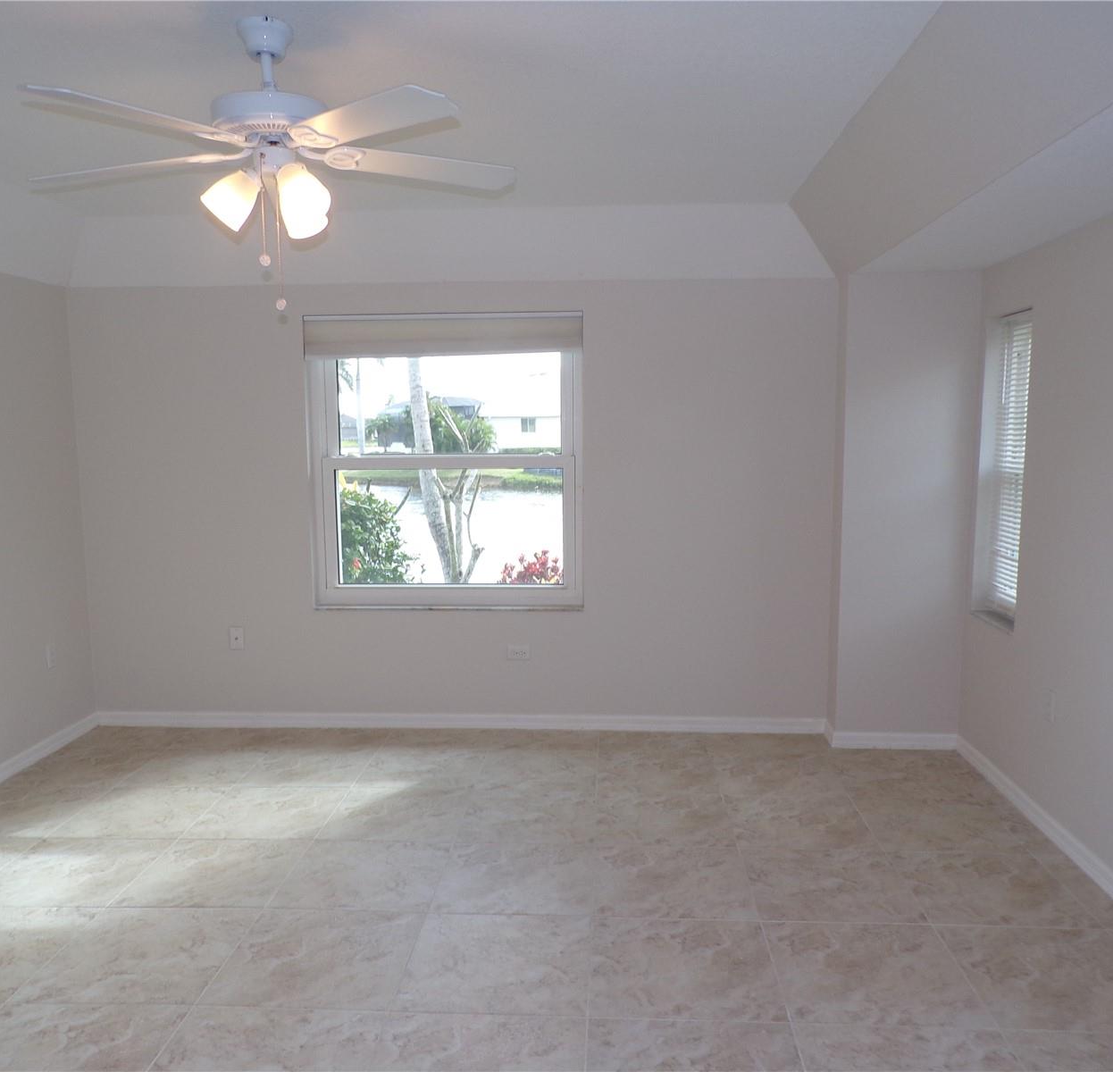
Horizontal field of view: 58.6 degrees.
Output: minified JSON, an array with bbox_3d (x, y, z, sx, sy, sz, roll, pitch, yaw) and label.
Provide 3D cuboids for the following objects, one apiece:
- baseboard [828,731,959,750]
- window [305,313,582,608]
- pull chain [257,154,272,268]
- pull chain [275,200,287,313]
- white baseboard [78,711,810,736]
[{"bbox_3d":[1.604,0.970,4.697,0.581,0.072,0.016,0,7,3],"label":"baseboard"},{"bbox_3d":[-0.550,-0.361,4.946,1.363,1.455,0.120,0,7,3],"label":"window"},{"bbox_3d":[-0.709,-0.786,2.401,0.027,0.266,0.026,0,7,3],"label":"pull chain"},{"bbox_3d":[-0.679,-0.689,2.426,0.027,0.272,0.026,0,7,3],"label":"pull chain"},{"bbox_3d":[-0.524,0.946,5.049,3.724,0.074,0.016,0,7,3],"label":"white baseboard"}]

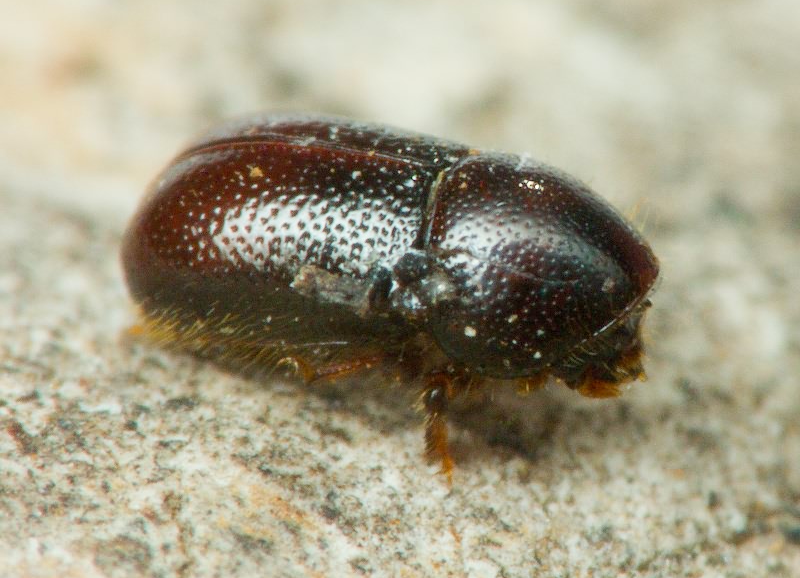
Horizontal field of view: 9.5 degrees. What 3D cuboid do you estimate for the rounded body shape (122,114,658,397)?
[{"bbox_3d":[0.000,0.000,0.041,0.005,0.002,0.002,10,32,17],"label":"rounded body shape"}]

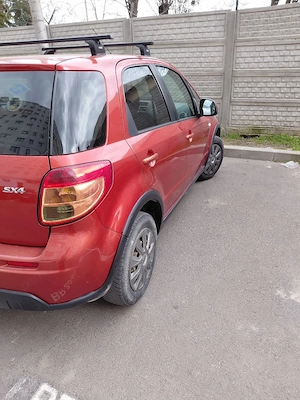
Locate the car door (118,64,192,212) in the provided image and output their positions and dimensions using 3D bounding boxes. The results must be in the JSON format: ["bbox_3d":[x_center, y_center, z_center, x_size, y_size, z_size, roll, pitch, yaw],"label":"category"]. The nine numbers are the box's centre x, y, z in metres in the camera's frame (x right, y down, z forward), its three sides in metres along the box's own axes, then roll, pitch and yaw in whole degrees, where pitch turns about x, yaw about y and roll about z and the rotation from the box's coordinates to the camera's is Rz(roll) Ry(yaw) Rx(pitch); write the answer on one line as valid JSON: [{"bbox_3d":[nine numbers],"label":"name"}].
[{"bbox_3d":[0.020,-0.398,2.182,0.270,1.170,1.120,8,25,20],"label":"car door"}]

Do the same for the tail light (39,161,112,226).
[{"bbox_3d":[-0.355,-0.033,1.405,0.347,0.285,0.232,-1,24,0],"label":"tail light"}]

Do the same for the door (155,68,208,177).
[{"bbox_3d":[0.353,-0.742,2.973,0.270,1.180,1.160,8,25,20],"label":"door"}]

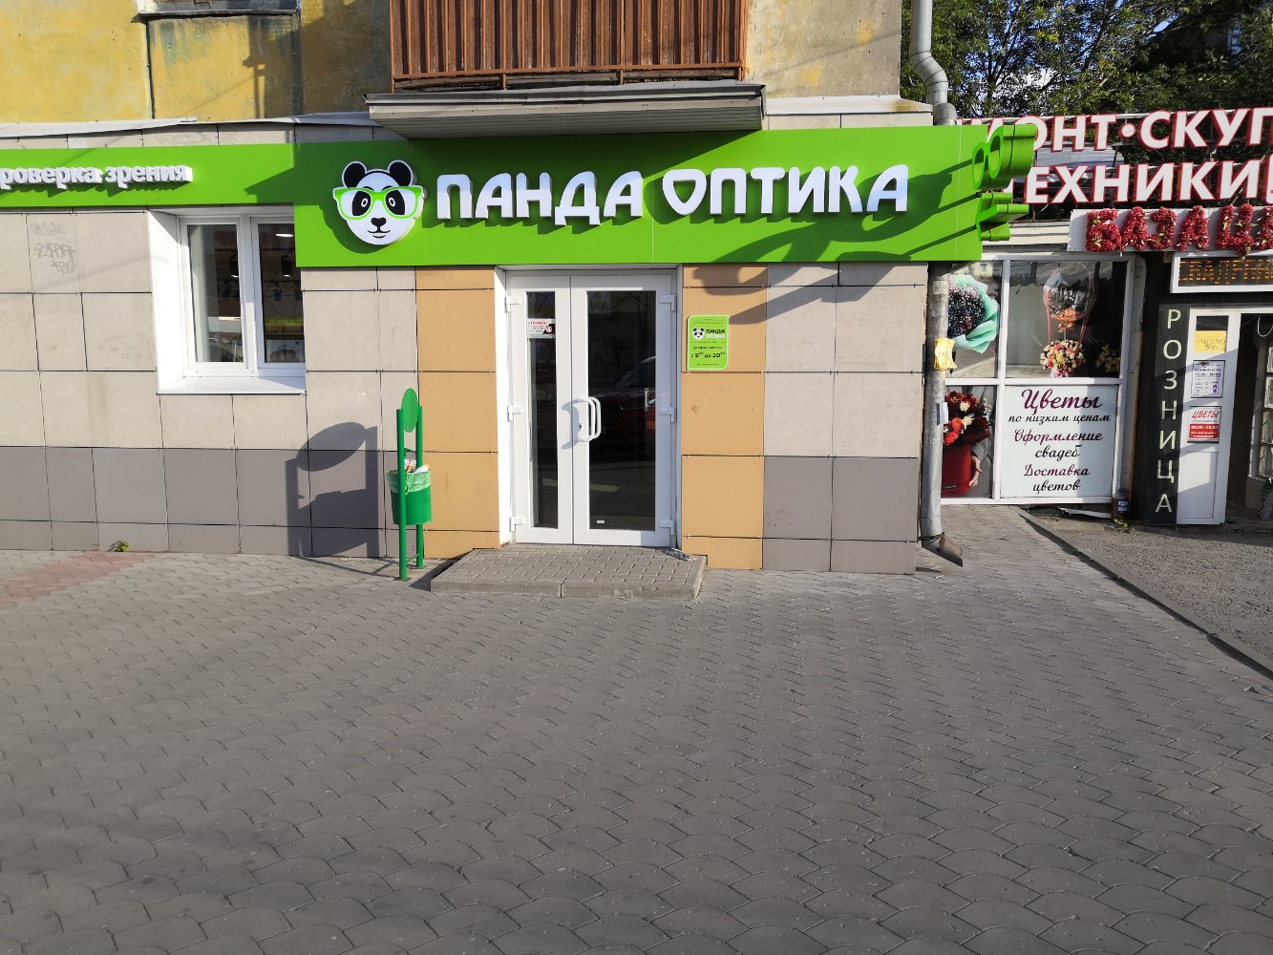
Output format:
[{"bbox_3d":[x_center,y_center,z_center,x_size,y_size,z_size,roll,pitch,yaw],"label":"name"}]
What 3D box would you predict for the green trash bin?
[{"bbox_3d":[-1.610,0.142,7.094,0.310,0.363,0.310,1,8,8],"label":"green trash bin"}]

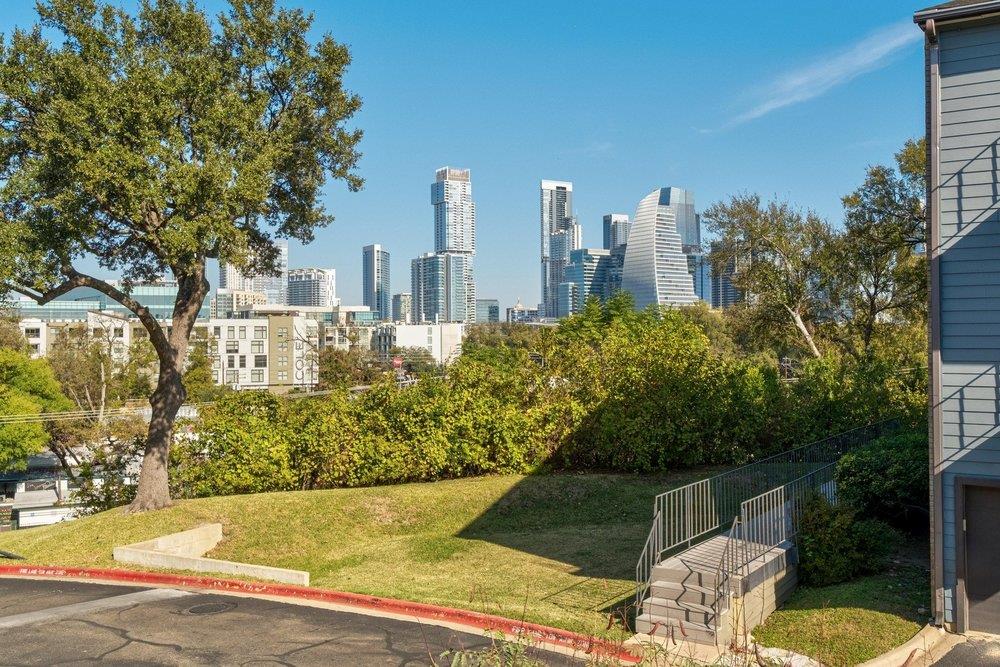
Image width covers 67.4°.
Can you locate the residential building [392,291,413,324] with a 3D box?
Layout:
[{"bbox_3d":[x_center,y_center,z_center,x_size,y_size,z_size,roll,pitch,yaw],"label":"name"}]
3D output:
[{"bbox_3d":[-157.000,-27.500,1230.000,26.000,77.000,30.000,0,0,-31],"label":"residential building"}]

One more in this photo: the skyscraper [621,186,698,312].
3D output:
[{"bbox_3d":[188.000,-76.000,873.000,60.000,178.000,60.000,0,0,-30],"label":"skyscraper"}]

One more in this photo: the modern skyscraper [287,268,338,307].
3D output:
[{"bbox_3d":[-236.000,-33.000,940.000,48.000,97.000,40.000,-1,0,36],"label":"modern skyscraper"}]

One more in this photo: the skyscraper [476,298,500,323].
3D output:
[{"bbox_3d":[-18.000,-20.000,1060.000,33.000,54.000,29.000,0,0,-30],"label":"skyscraper"}]

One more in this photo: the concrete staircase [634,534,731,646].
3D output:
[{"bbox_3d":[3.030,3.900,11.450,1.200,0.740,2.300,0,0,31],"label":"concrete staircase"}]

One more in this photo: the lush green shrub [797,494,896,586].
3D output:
[{"bbox_3d":[5.950,3.420,12.900,1.700,1.350,1.550,0,0,24],"label":"lush green shrub"}]

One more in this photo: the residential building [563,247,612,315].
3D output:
[{"bbox_3d":[109.000,-46.000,932.000,42.000,117.000,44.000,0,0,-30],"label":"residential building"}]

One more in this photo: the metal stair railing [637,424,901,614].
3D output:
[{"bbox_3d":[7.100,3.150,15.700,1.350,1.700,14.600,-1,0,41],"label":"metal stair railing"}]

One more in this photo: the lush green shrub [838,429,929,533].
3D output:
[{"bbox_3d":[7.650,2.850,14.800,2.000,1.950,1.900,0,0,24],"label":"lush green shrub"}]

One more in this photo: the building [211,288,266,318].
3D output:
[{"bbox_3d":[-228.000,-14.000,660.000,45.000,49.000,30.000,0,0,-30],"label":"building"}]

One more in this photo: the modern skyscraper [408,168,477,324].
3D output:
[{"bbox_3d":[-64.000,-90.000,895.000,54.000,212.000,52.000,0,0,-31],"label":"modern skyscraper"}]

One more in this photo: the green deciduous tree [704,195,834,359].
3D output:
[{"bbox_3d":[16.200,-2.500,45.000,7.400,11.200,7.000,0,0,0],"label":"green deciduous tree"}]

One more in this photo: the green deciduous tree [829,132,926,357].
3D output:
[{"bbox_3d":[15.300,-1.400,30.000,5.200,11.600,5.200,0,0,24],"label":"green deciduous tree"}]

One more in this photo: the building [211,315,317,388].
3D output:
[{"bbox_3d":[-53.500,4.100,173.000,22.000,16.800,16.000,0,0,-1],"label":"building"}]

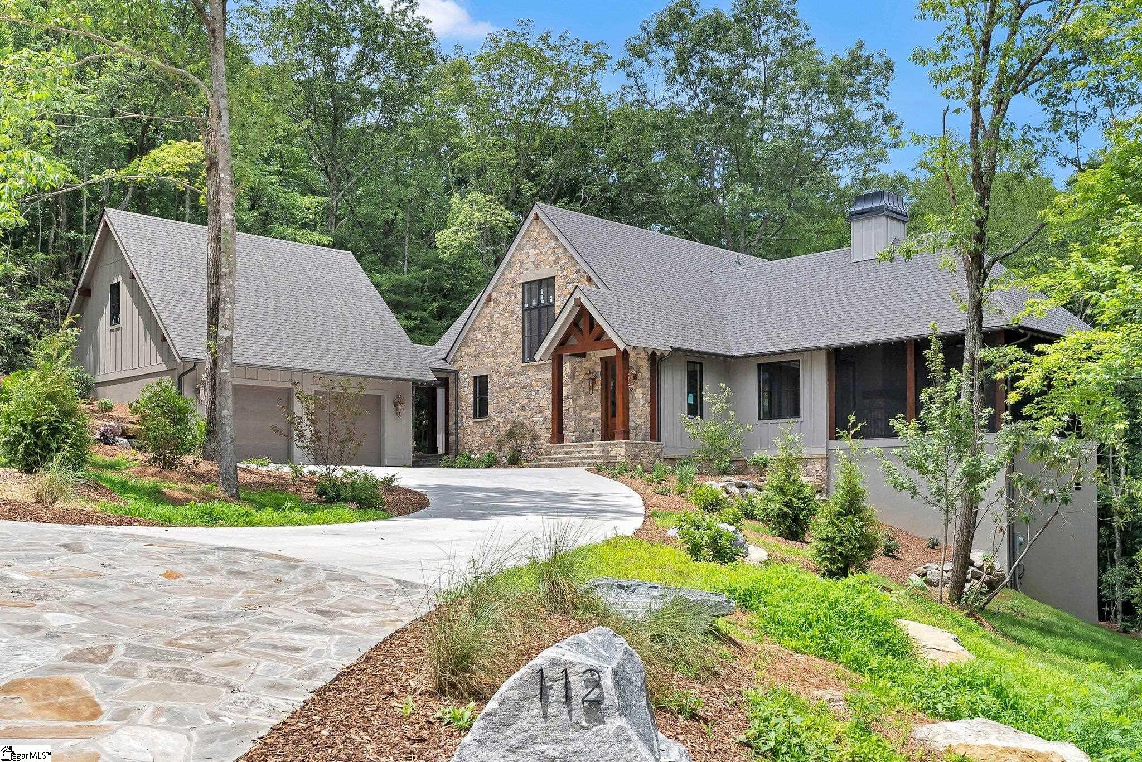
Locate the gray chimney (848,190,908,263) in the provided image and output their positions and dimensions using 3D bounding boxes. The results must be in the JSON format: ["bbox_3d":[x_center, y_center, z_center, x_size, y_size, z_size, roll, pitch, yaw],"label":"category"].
[{"bbox_3d":[9.374,-4.603,33.721,1.250,2.150,1.500,-3,-4,44],"label":"gray chimney"}]

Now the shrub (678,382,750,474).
[{"bbox_3d":[4.160,1.387,32.260,2.000,2.650,1.800,0,-3,0],"label":"shrub"}]

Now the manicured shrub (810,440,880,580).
[{"bbox_3d":[5.061,2.350,20.521,1.200,2.500,1.200,0,-3,0],"label":"manicured shrub"}]

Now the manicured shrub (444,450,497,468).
[{"bbox_3d":[-3.327,2.577,36.651,2.200,0.620,0.900,-3,-4,44],"label":"manicured shrub"}]

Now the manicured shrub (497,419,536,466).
[{"bbox_3d":[-1.735,1.933,35.124,1.250,1.480,1.150,0,-3,0],"label":"manicured shrub"}]

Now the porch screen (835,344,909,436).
[{"bbox_3d":[8.329,0.297,30.924,2.350,2.680,0.120,-3,-4,44],"label":"porch screen"}]

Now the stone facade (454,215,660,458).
[{"bbox_3d":[-0.640,-1.368,35.257,9.100,7.700,0.600,-3,-4,44],"label":"stone facade"}]

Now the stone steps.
[{"bbox_3d":[0.636,2.180,31.974,3.200,0.740,2.600,-3,-4,44],"label":"stone steps"}]

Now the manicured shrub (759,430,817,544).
[{"bbox_3d":[4.612,2.225,23.670,1.200,2.350,1.200,0,-3,0],"label":"manicured shrub"}]

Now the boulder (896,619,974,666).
[{"bbox_3d":[4.067,2.921,12.408,0.880,0.400,0.650,0,-3,0],"label":"boulder"}]

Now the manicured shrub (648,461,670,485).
[{"bbox_3d":[2.186,2.264,27.488,0.550,0.570,0.550,0,-3,0],"label":"manicured shrub"}]

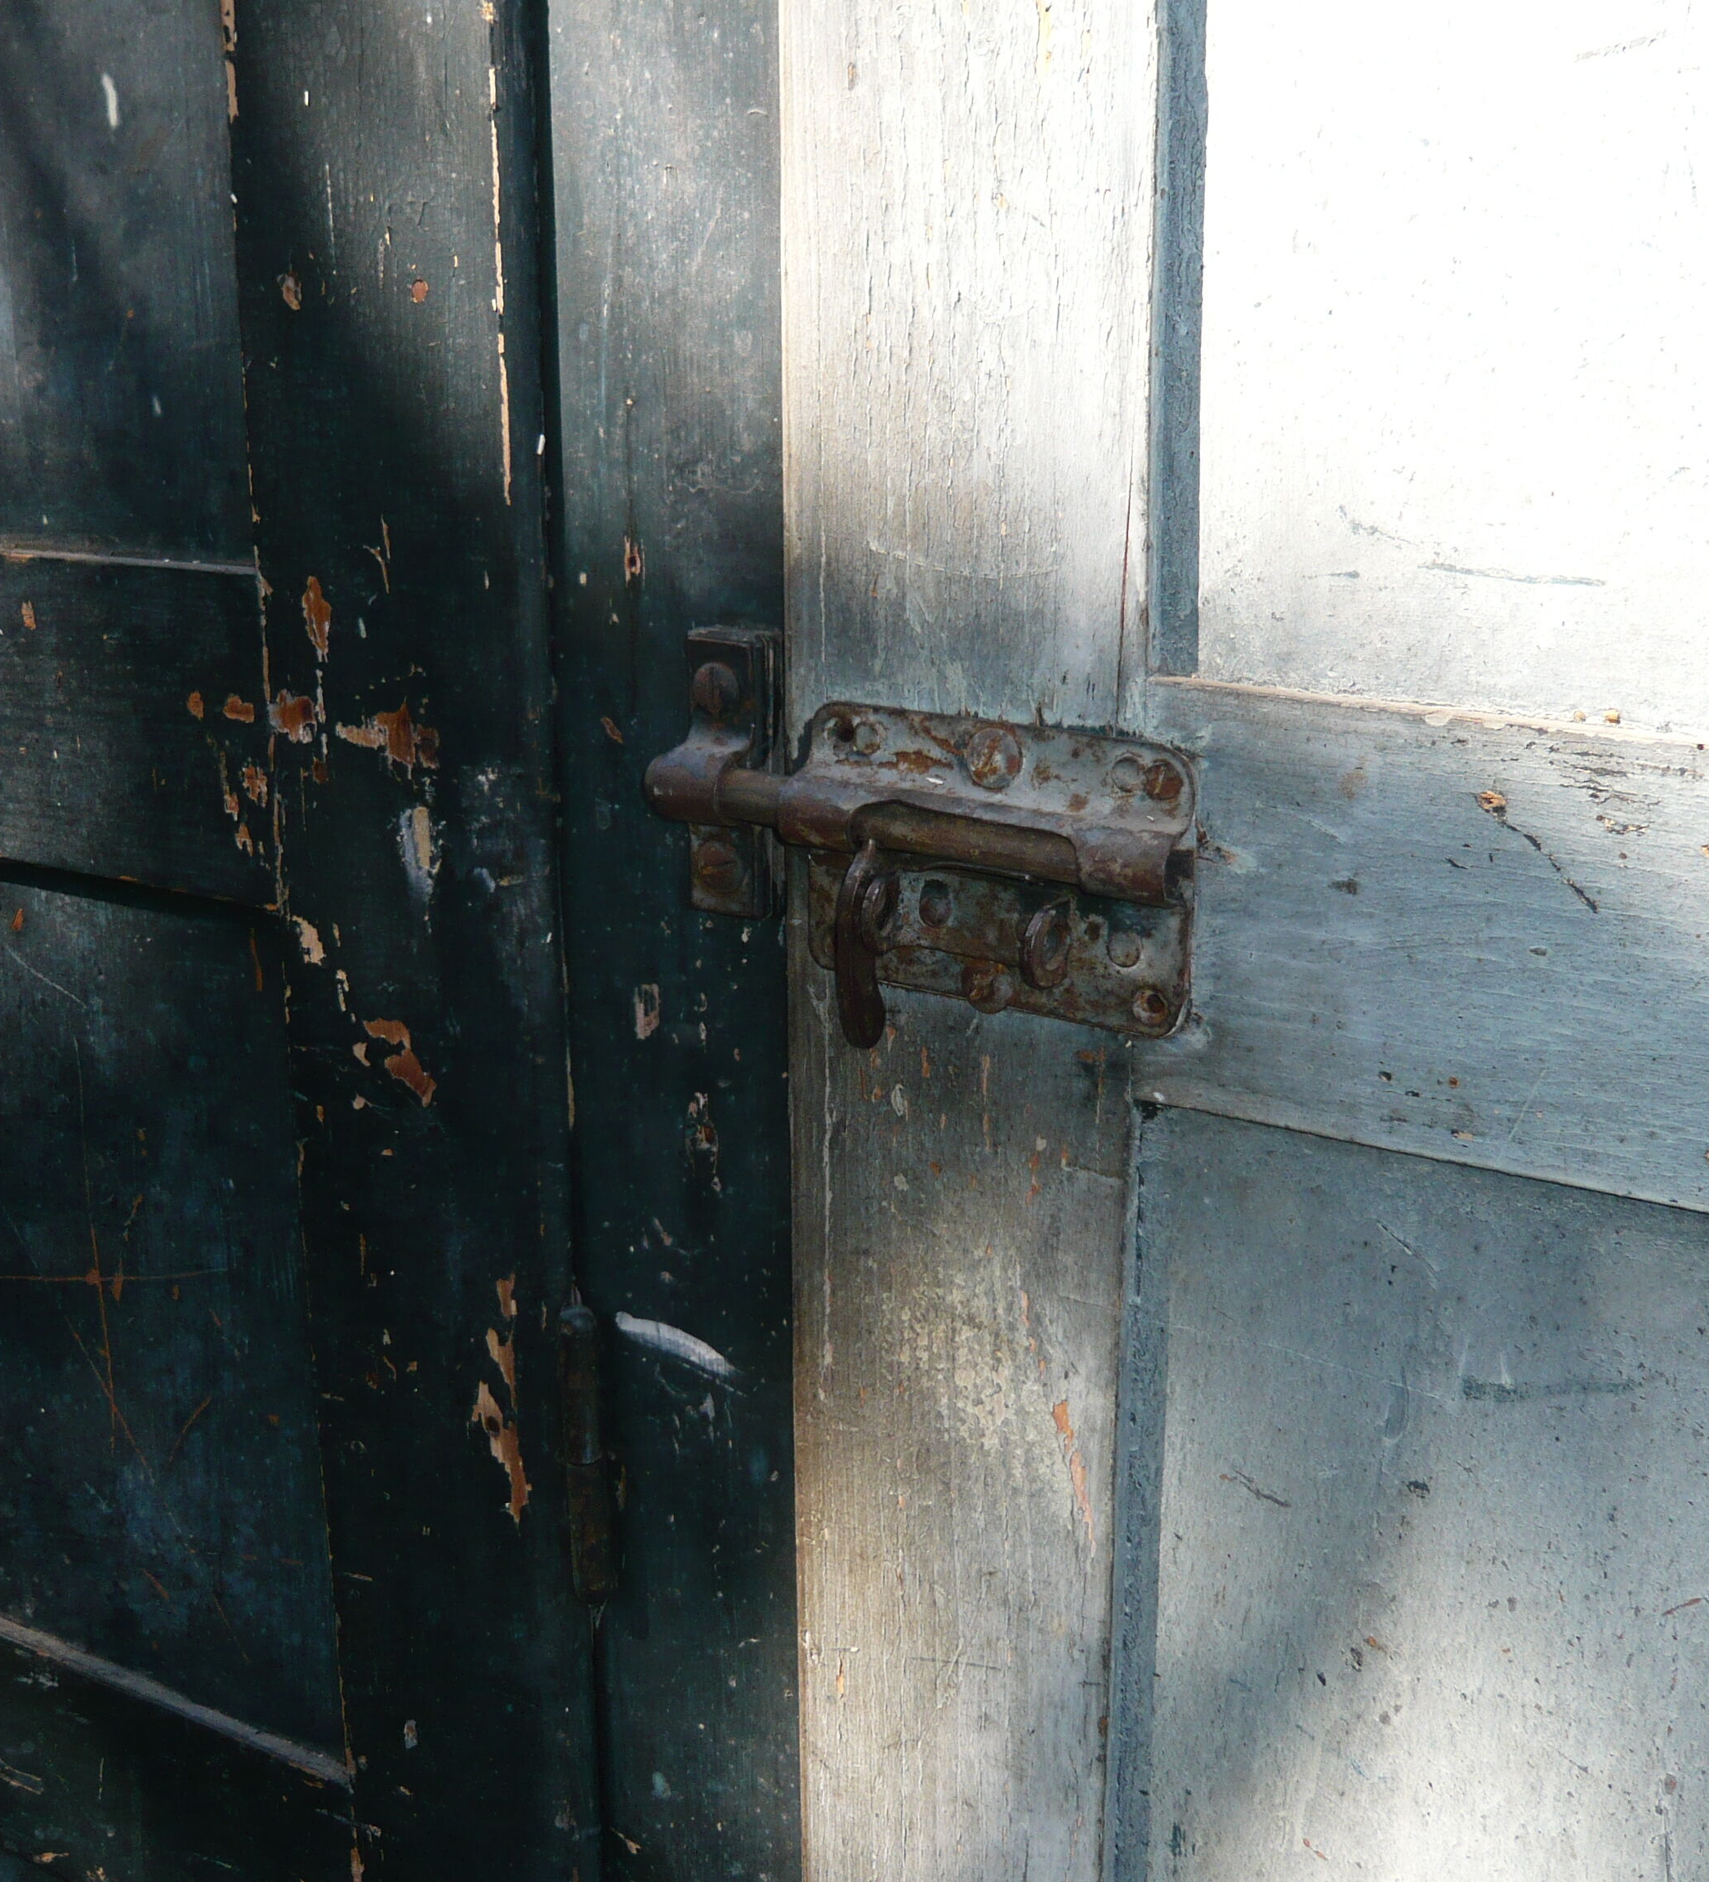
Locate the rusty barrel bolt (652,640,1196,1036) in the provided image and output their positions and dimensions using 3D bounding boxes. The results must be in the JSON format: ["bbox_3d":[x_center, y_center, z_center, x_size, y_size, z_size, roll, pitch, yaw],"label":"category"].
[{"bbox_3d":[0.008,-0.016,0.561,0.143,0.069,0.025,10,19,32],"label":"rusty barrel bolt"}]

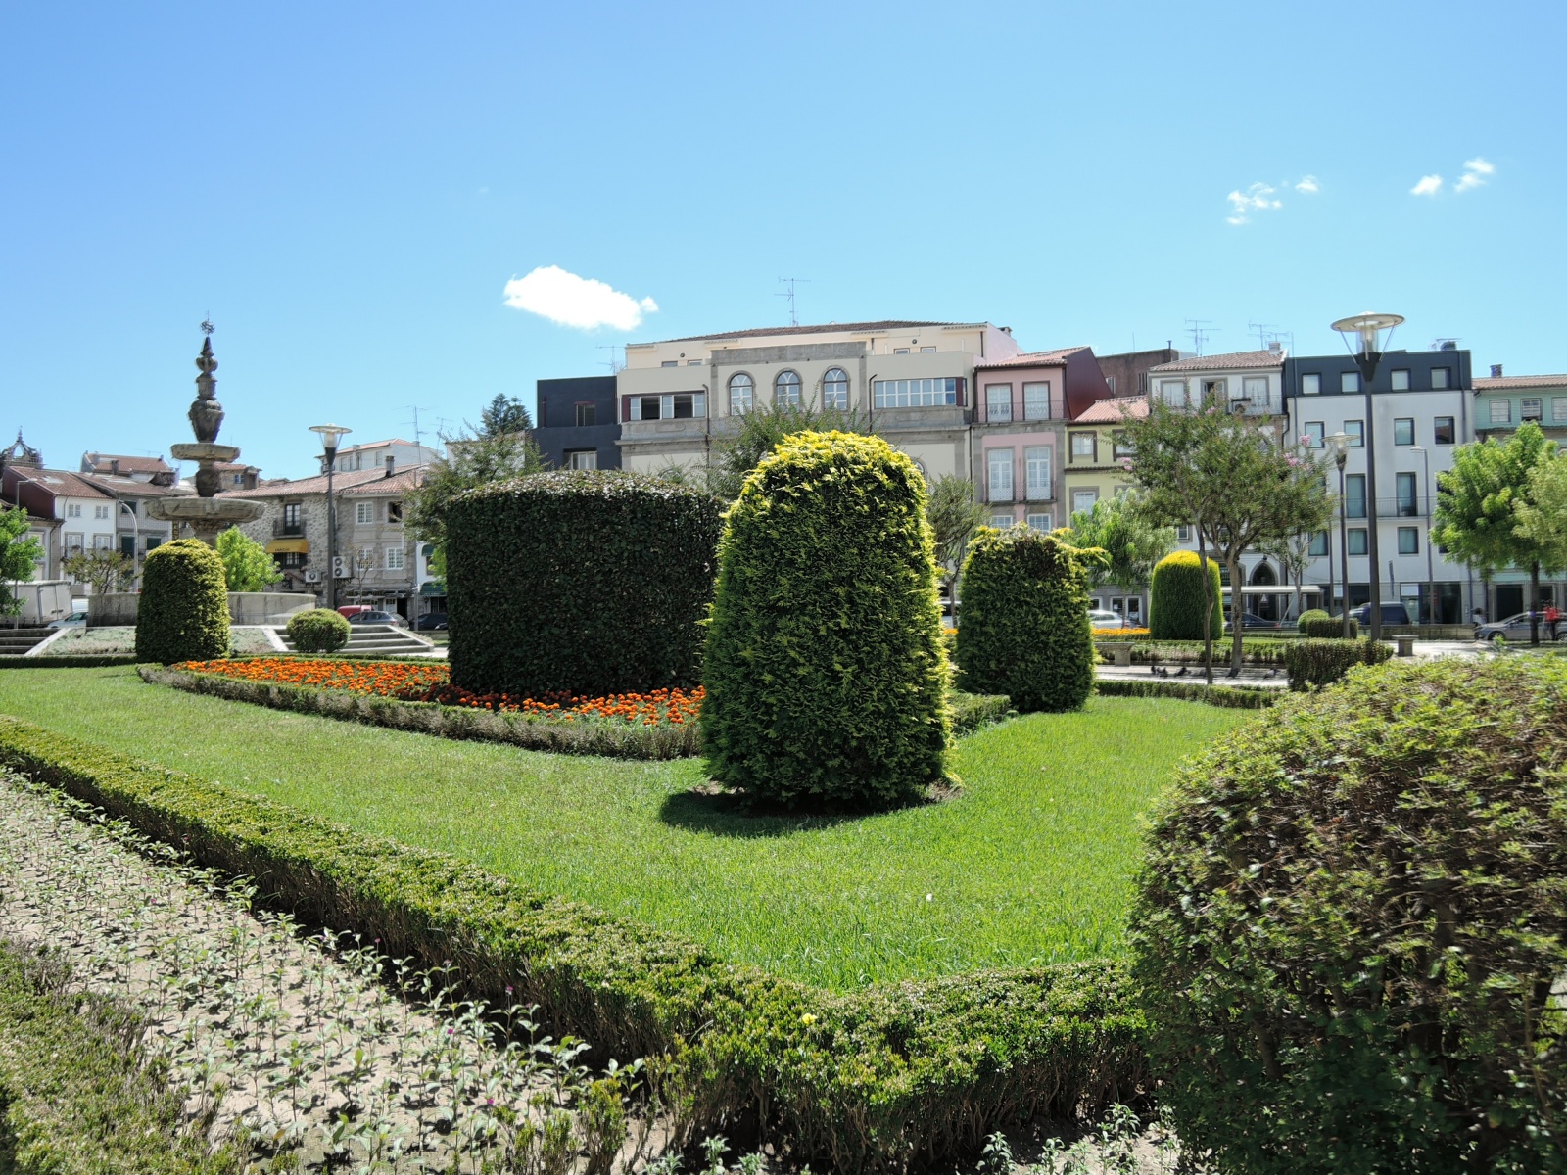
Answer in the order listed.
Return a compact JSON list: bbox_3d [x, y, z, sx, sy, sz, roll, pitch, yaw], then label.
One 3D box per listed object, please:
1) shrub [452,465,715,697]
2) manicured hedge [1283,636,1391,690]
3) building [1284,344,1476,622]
[{"bbox_3d":[-2.875,-0.081,16.000,4.150,3.280,4.100,0,-1,-10],"label":"shrub"},{"bbox_3d":[8.636,1.186,16.899,1.620,0.730,1.300,-1,-2,10],"label":"manicured hedge"},{"bbox_3d":[33.725,-5.233,64.115,9.600,15.500,8.500,-1,-1,11],"label":"building"}]

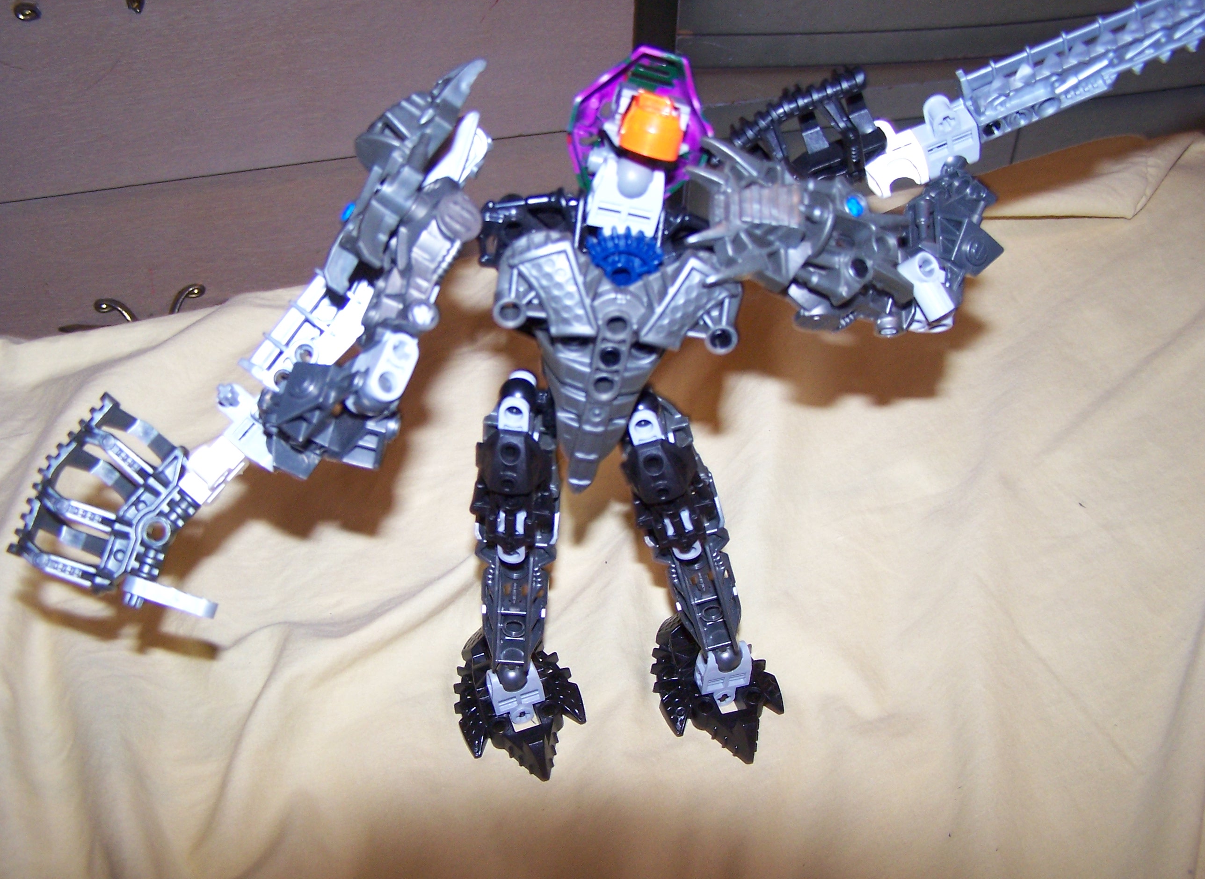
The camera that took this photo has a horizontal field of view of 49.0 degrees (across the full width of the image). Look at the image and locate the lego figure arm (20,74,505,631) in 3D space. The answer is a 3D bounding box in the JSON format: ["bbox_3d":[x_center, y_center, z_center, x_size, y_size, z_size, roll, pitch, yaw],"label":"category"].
[{"bbox_3d":[-0.076,-0.017,0.326,0.062,0.163,0.047,48,9,0],"label":"lego figure arm"}]

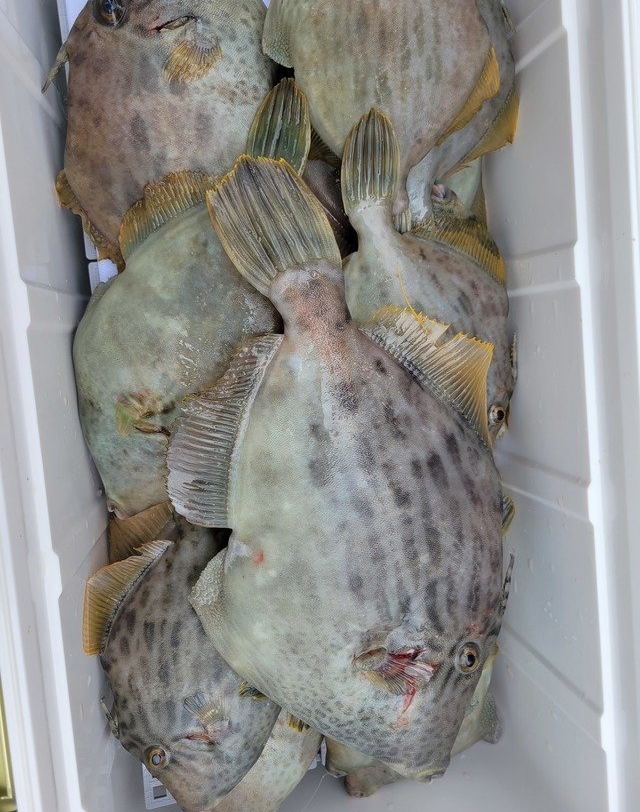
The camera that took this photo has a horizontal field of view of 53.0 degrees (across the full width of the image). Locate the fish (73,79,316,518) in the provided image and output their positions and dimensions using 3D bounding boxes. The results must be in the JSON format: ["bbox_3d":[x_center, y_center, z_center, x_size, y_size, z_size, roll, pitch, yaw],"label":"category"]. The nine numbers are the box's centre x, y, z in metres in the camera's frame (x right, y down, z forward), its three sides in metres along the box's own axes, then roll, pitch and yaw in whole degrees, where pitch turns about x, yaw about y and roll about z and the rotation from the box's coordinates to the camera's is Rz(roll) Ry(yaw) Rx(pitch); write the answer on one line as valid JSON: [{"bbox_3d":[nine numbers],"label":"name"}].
[{"bbox_3d":[-0.076,-0.071,0.437,0.165,0.052,0.320,21,92,-8],"label":"fish"}]

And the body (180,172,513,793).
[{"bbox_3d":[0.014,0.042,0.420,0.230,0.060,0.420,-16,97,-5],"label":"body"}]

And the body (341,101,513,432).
[{"bbox_3d":[0.073,-0.088,0.446,0.125,0.045,0.252,-22,97,-5],"label":"body"}]

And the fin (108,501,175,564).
[{"bbox_3d":[-0.127,0.090,0.455,0.056,0.012,0.034,-24,97,-4],"label":"fin"}]

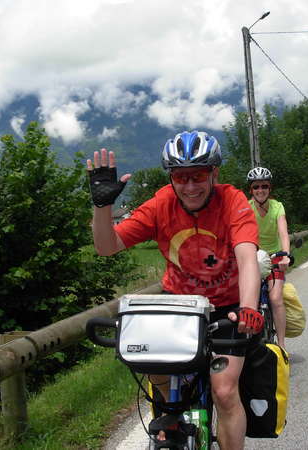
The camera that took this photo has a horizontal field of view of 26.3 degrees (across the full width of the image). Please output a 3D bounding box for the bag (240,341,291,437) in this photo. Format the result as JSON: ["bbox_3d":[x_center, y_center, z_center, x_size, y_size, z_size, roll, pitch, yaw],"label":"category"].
[{"bbox_3d":[0.518,0.769,3.060,0.200,0.410,0.320,-2,1,15],"label":"bag"}]

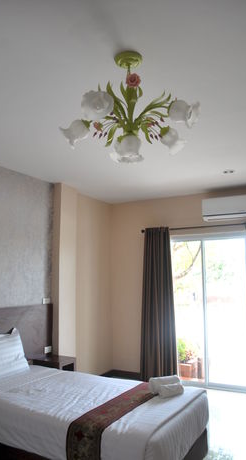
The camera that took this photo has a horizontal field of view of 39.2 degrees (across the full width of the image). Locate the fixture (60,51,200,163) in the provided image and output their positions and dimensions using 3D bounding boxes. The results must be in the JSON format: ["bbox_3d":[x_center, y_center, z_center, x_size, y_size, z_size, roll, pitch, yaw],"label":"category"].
[{"bbox_3d":[0.043,-0.715,1.901,0.730,0.494,0.730,0,-8,0],"label":"fixture"}]

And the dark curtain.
[{"bbox_3d":[0.515,1.058,5.117,0.567,2.195,0.150,-5,-9,33],"label":"dark curtain"}]

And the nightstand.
[{"bbox_3d":[-0.802,1.784,4.035,0.413,0.513,0.323,-5,-9,33],"label":"nightstand"}]

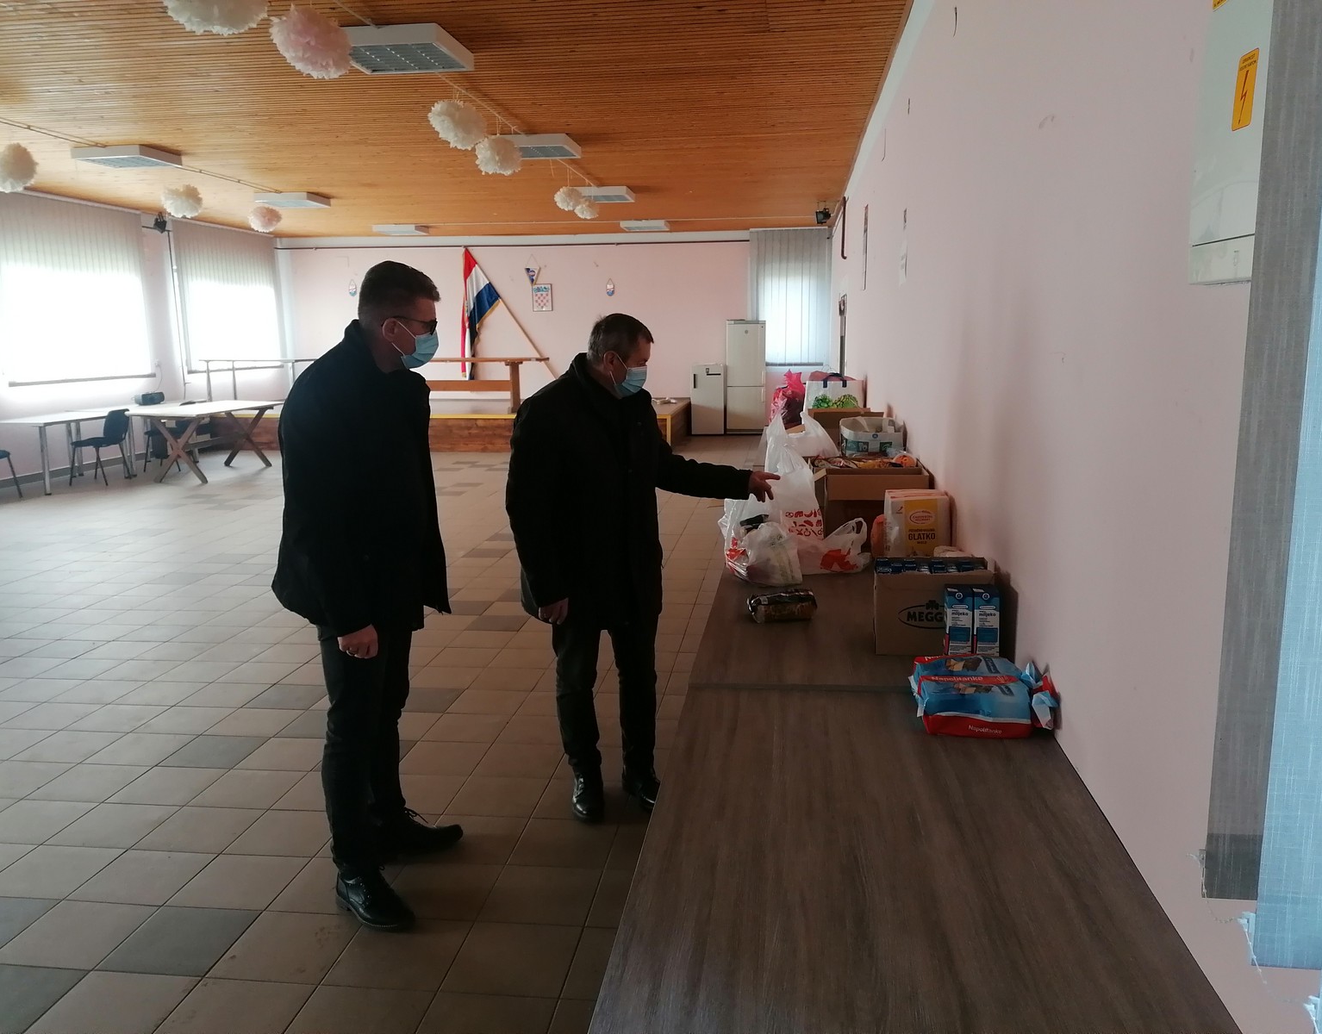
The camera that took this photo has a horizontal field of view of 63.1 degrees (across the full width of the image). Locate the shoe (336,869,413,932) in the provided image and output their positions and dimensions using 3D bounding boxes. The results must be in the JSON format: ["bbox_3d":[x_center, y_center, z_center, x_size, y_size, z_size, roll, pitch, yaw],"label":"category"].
[{"bbox_3d":[-0.806,1.057,3.020,0.290,0.115,0.105,6,12,34],"label":"shoe"}]

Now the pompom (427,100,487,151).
[{"bbox_3d":[-1.251,-2.399,6.588,0.350,0.295,0.340,0,10,7],"label":"pompom"}]

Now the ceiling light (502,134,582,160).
[{"bbox_3d":[-0.981,-2.954,8.625,0.580,0.095,0.590,0,10,8],"label":"ceiling light"}]

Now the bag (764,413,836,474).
[{"bbox_3d":[0.685,-0.256,5.247,0.364,0.482,0.240,0,10,8],"label":"bag"}]

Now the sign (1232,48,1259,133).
[{"bbox_3d":[0.695,-0.508,1.281,0.004,0.085,0.058,0,10,7],"label":"sign"}]

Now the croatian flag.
[{"bbox_3d":[-2.822,-3.203,16.873,0.620,1.970,0.200,0,10,8],"label":"croatian flag"}]

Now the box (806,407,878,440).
[{"bbox_3d":[1.063,-0.421,6.241,0.410,0.400,0.360,0,10,7],"label":"box"}]

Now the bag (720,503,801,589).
[{"bbox_3d":[0.356,0.071,3.828,0.290,0.290,0.270,0,10,7],"label":"bag"}]

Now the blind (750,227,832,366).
[{"bbox_3d":[1.990,-3.394,16.648,1.225,2.084,0.100,0,10,7],"label":"blind"}]

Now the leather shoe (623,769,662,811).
[{"bbox_3d":[-0.013,0.945,3.778,0.105,0.115,0.295,-7,11,-29],"label":"leather shoe"}]

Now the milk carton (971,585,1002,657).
[{"bbox_3d":[0.893,0.302,2.957,0.068,0.200,0.076,0,10,8],"label":"milk carton"}]

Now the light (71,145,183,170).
[{"bbox_3d":[-4.326,-2.924,8.754,0.590,0.085,0.590,0,10,7],"label":"light"}]

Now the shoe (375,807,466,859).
[{"bbox_3d":[-0.772,0.993,3.396,0.290,0.110,0.105,-3,10,-10],"label":"shoe"}]

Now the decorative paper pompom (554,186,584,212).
[{"bbox_3d":[-0.867,-2.997,10.127,0.270,0.250,0.270,0,10,8],"label":"decorative paper pompom"}]

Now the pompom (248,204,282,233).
[{"bbox_3d":[-4.043,-3.047,10.984,0.340,0.310,0.340,0,10,8],"label":"pompom"}]

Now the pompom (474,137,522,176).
[{"bbox_3d":[-1.184,-2.622,7.815,0.340,0.300,0.340,0,10,7],"label":"pompom"}]

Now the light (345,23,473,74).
[{"bbox_3d":[-1.353,-2.426,5.598,0.595,0.090,0.595,0,10,7],"label":"light"}]

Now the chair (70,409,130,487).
[{"bbox_3d":[-6.523,-0.820,12.556,0.520,0.840,0.490,-2,10,-4],"label":"chair"}]

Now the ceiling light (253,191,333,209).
[{"bbox_3d":[-4.154,-3.577,12.158,0.615,0.090,0.615,0,10,7],"label":"ceiling light"}]

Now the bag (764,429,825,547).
[{"bbox_3d":[0.522,-0.094,4.165,0.235,0.490,0.190,0,10,7],"label":"bag"}]

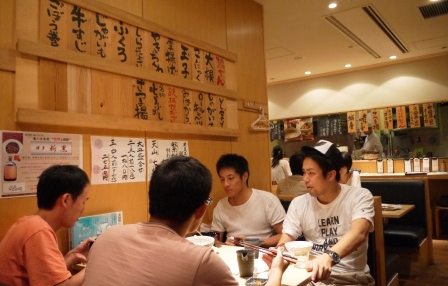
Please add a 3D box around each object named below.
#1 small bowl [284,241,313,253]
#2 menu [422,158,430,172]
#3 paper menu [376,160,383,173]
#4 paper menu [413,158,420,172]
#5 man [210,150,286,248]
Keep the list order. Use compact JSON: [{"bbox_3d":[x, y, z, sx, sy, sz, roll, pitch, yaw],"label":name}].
[{"bbox_3d":[0.351,0.507,1.684,0.133,0.071,0.133,-2,-3,0],"label":"small bowl"},{"bbox_3d":[3.097,0.335,5.542,0.100,0.215,0.030,-4,-4,37],"label":"menu"},{"bbox_3d":[2.558,0.387,5.942,0.103,0.225,0.030,-4,-4,37],"label":"paper menu"},{"bbox_3d":[2.993,0.340,5.620,0.100,0.215,0.030,-4,-4,37],"label":"paper menu"},{"bbox_3d":[0.147,0.669,2.134,0.510,1.210,0.680,-4,-4,37],"label":"man"}]

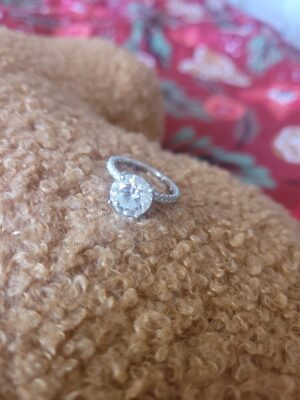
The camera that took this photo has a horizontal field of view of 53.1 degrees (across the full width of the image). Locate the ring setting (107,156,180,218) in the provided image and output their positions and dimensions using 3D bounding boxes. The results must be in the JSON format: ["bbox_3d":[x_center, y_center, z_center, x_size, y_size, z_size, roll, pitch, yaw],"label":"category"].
[{"bbox_3d":[-0.002,-0.005,0.073,0.020,0.009,0.025,28,21,-1],"label":"ring setting"}]

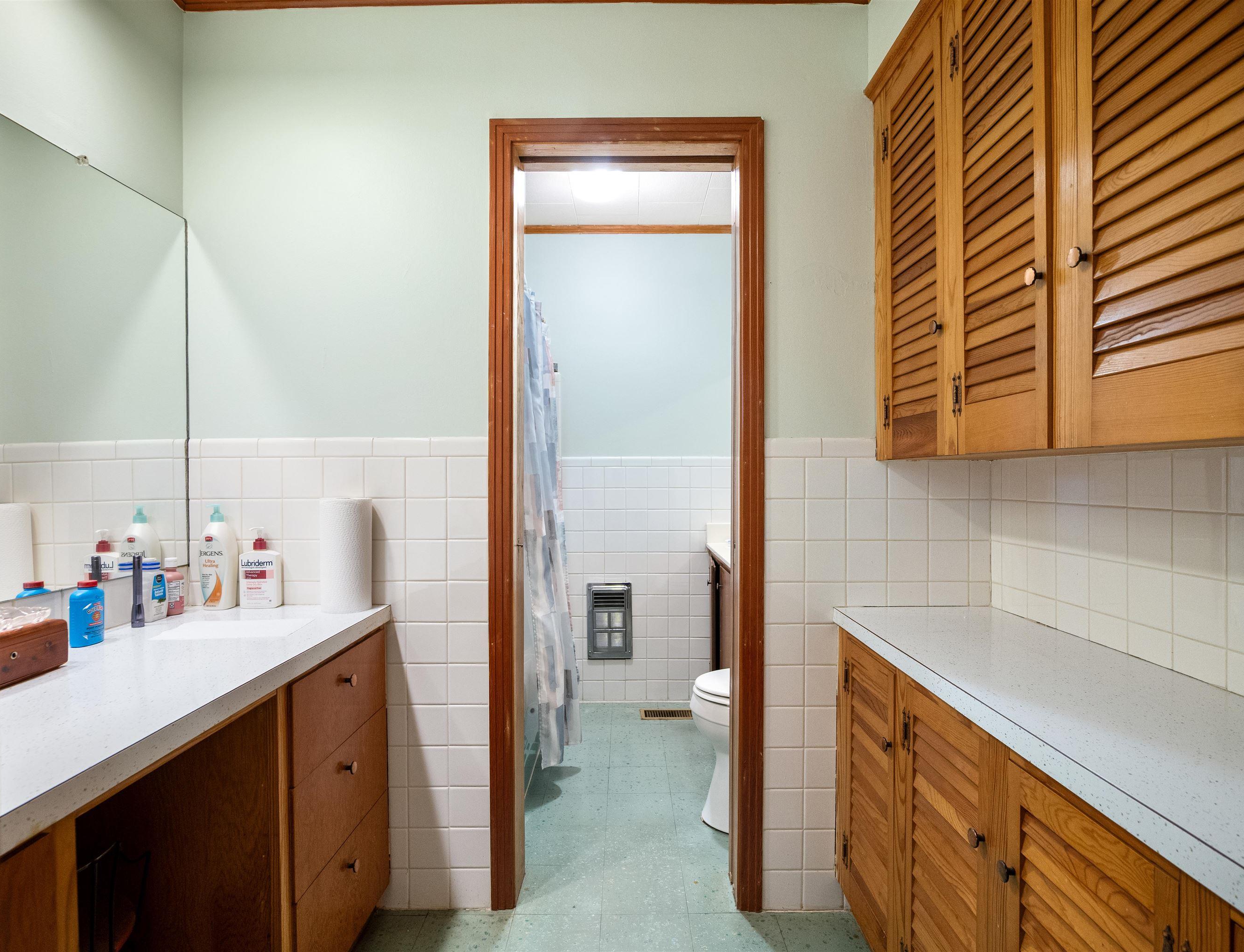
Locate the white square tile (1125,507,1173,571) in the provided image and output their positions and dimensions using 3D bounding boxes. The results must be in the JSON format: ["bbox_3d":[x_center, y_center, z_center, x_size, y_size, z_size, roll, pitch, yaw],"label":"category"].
[{"bbox_3d":[0.996,0.118,1.193,0.009,0.109,0.102,0,0,0],"label":"white square tile"}]

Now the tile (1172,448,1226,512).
[{"bbox_3d":[0.983,0.007,1.076,0.010,0.110,0.100,0,0,0],"label":"tile"}]

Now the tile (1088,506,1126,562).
[{"bbox_3d":[0.996,0.118,1.296,0.009,0.109,0.102,0,0,0],"label":"tile"}]

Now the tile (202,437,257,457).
[{"bbox_3d":[-1.038,-0.075,1.685,0.148,0.053,0.010,0,0,0],"label":"tile"}]

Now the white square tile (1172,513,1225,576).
[{"bbox_3d":[0.983,0.116,1.076,0.010,0.109,0.100,0,0,0],"label":"white square tile"}]

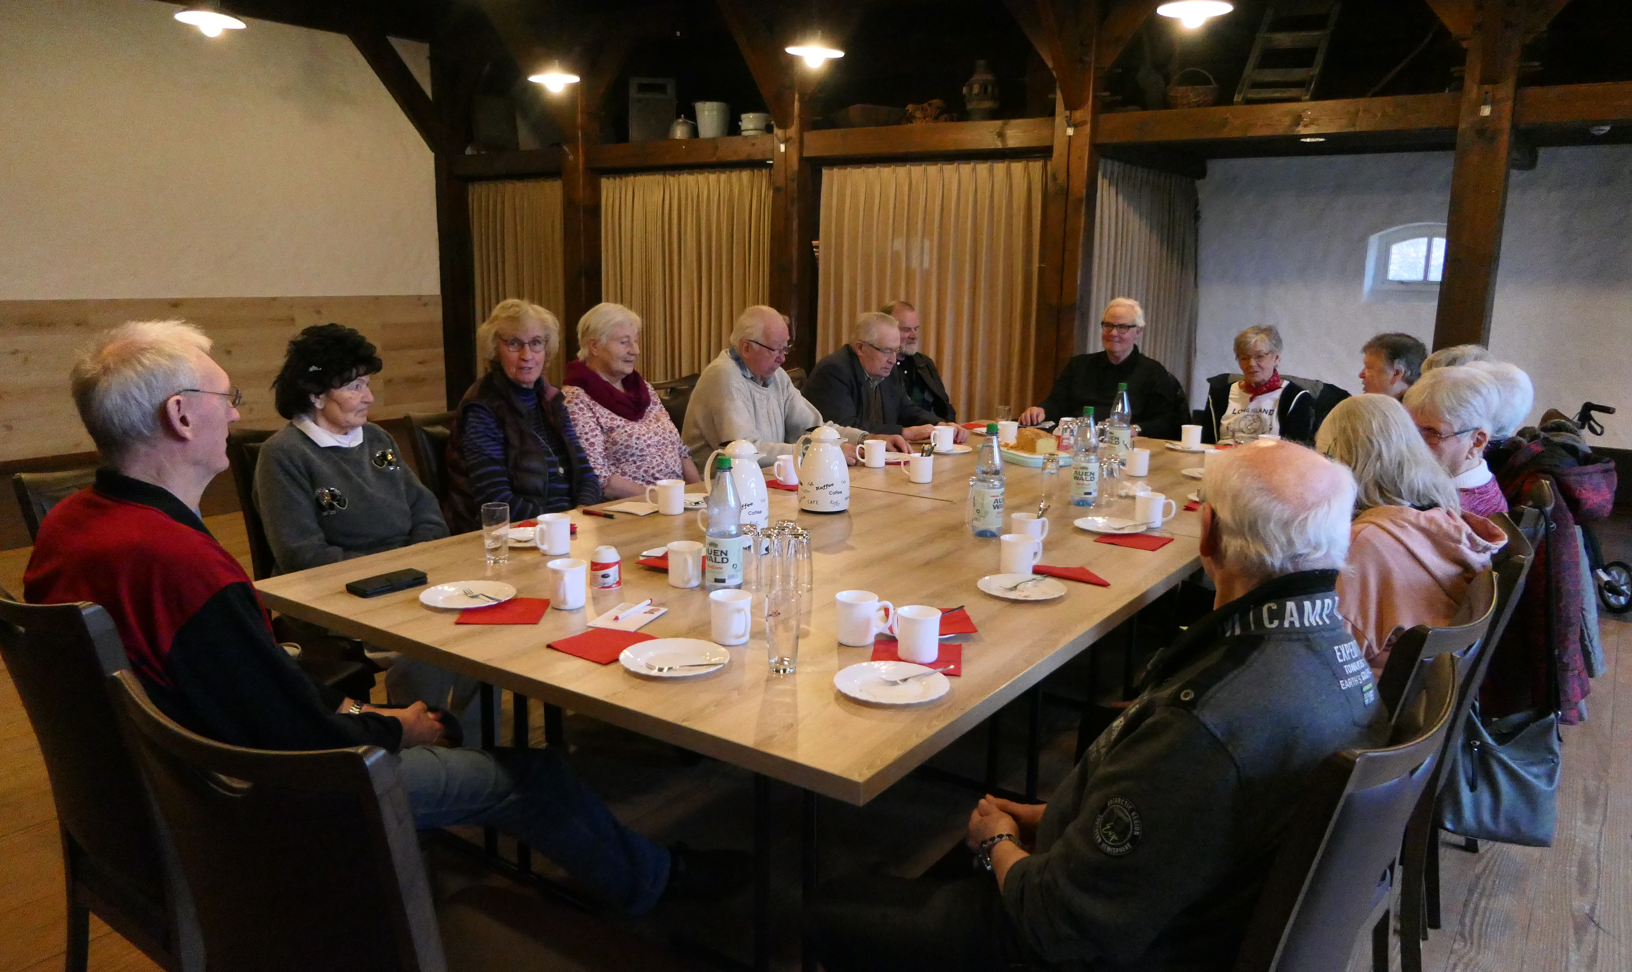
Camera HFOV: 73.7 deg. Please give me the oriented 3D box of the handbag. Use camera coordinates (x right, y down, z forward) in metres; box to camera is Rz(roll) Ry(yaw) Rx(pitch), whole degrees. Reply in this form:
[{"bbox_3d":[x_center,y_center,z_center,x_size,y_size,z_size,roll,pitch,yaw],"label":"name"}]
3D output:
[{"bbox_3d":[1.620,0.681,2.588,0.260,0.340,0.100,6,13,26],"label":"handbag"}]

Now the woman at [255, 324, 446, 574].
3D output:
[{"bbox_3d":[-1.090,0.232,2.864,0.760,1.270,0.490,9,15,38],"label":"woman"}]

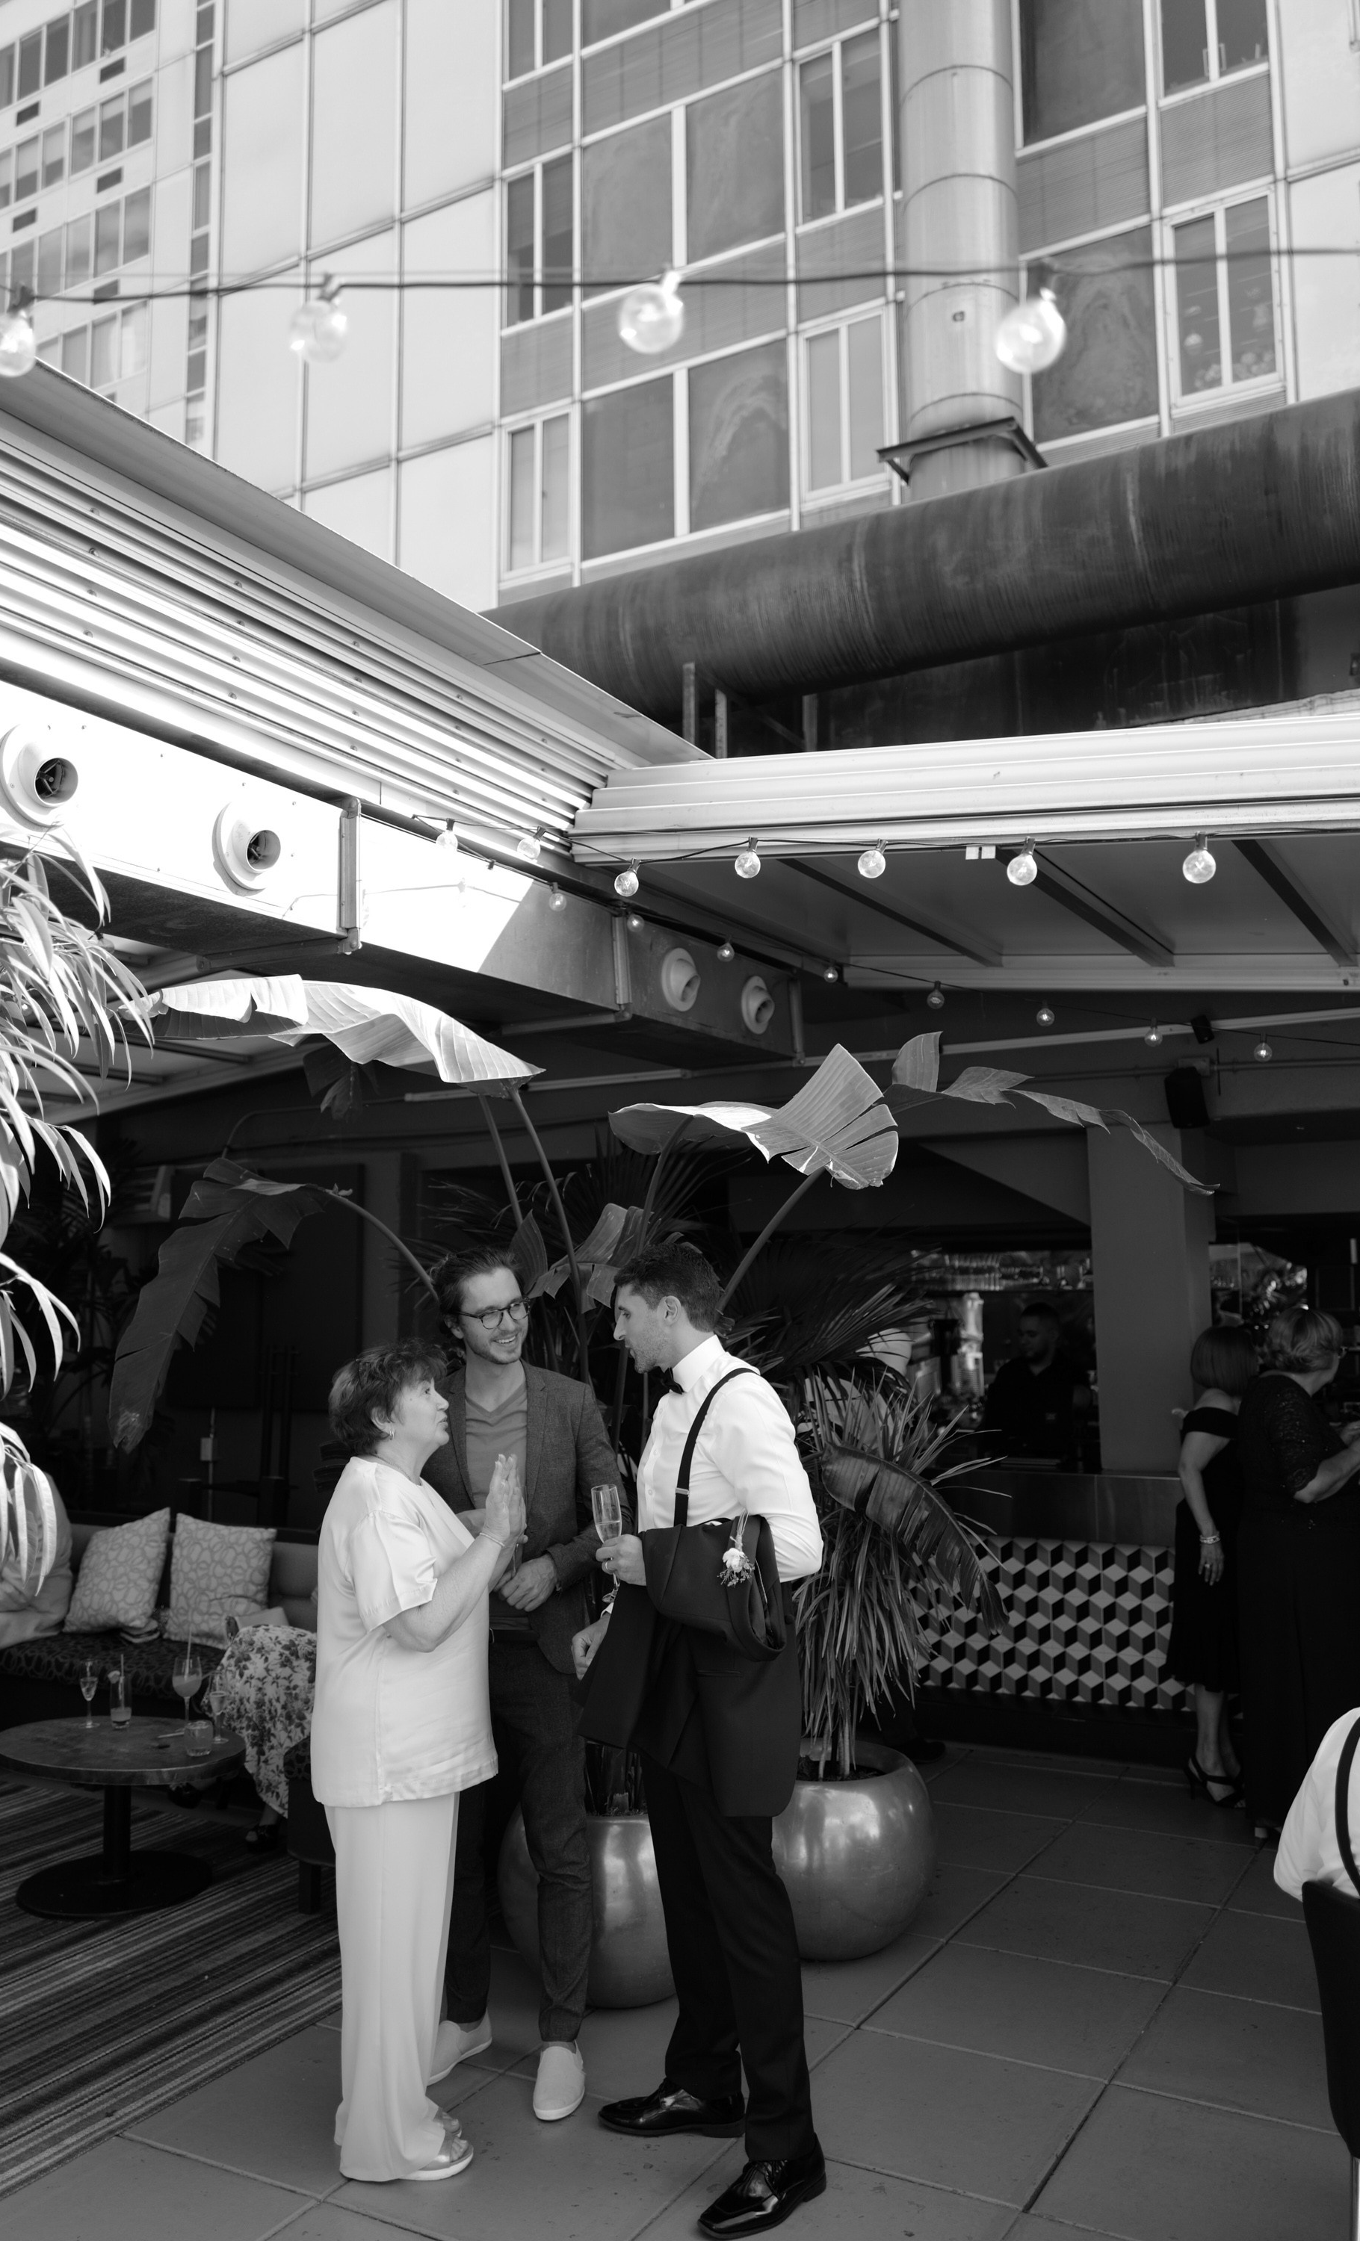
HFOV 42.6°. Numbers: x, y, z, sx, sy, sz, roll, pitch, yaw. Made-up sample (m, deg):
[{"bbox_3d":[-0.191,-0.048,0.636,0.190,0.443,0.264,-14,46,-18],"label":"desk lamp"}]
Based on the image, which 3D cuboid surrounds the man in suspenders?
[{"bbox_3d":[0.037,1.171,3.557,0.490,1.835,0.530,1,-5,-12],"label":"man in suspenders"}]

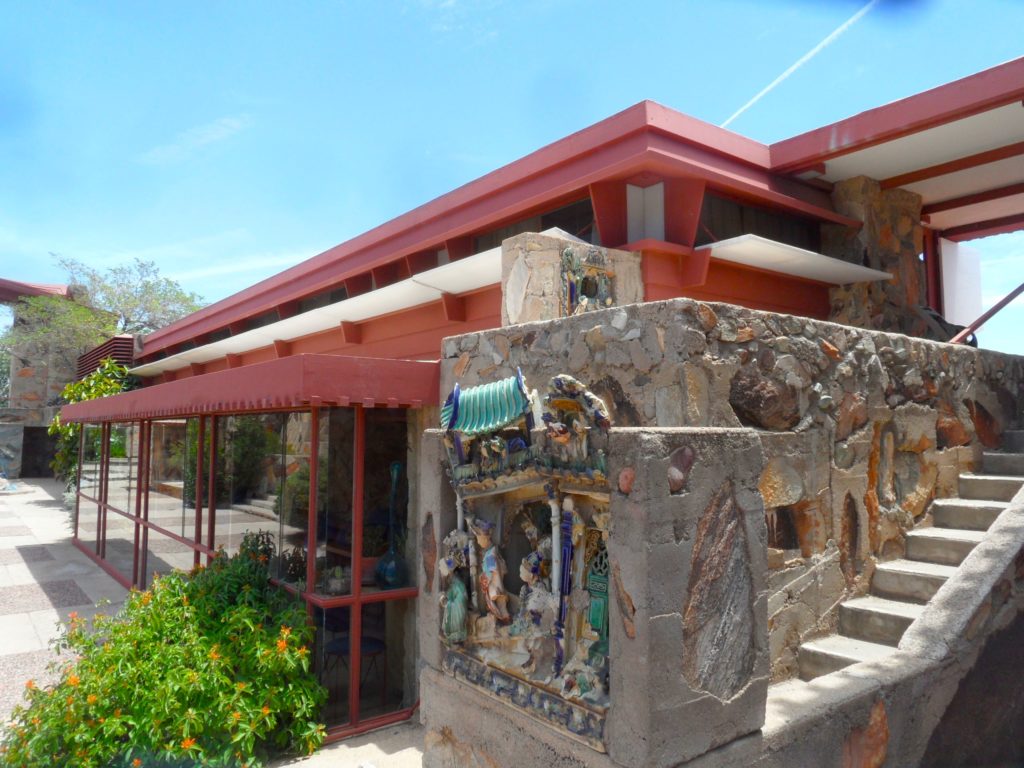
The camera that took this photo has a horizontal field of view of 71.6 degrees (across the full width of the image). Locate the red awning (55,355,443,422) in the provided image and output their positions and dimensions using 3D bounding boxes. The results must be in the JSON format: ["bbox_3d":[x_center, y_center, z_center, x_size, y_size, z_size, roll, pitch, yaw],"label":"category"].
[{"bbox_3d":[-4.055,0.280,8.437,1.050,0.310,10.370,4,-5,-39],"label":"red awning"}]

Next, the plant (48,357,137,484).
[{"bbox_3d":[-7.650,0.765,12.946,1.170,2.380,1.200,4,-5,-39],"label":"plant"}]

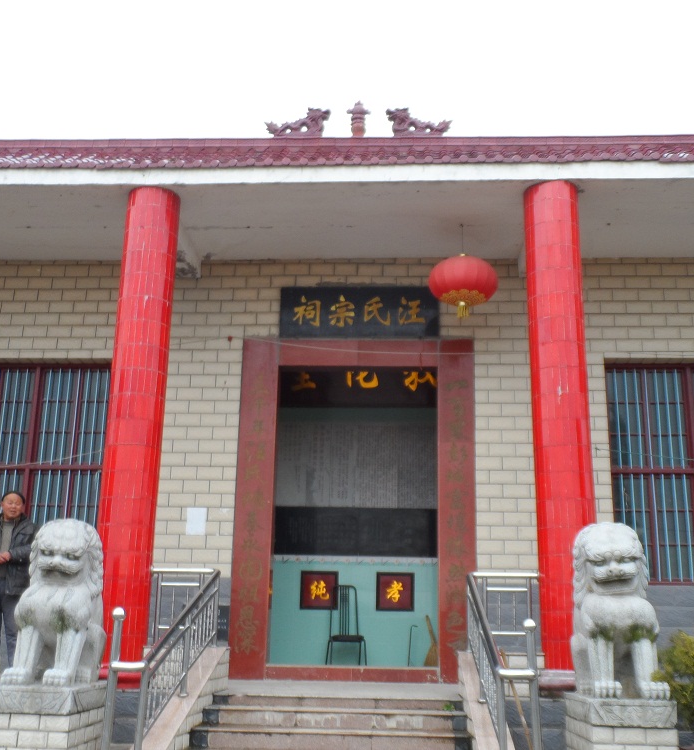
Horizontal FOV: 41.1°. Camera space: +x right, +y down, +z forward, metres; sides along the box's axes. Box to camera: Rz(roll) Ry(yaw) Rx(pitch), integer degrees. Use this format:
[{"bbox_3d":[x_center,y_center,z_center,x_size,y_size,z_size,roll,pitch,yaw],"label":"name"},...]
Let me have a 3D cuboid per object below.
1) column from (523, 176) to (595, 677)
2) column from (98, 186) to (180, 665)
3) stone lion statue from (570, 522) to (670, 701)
[{"bbox_3d":[1.913,0.376,8.262,0.482,4.409,0.482,0,-15,3],"label":"column"},{"bbox_3d":[-1.922,0.399,8.480,0.476,4.471,0.476,0,-15,3],"label":"column"},{"bbox_3d":[1.901,1.684,6.624,0.525,1.180,0.820,1,-15,0],"label":"stone lion statue"}]

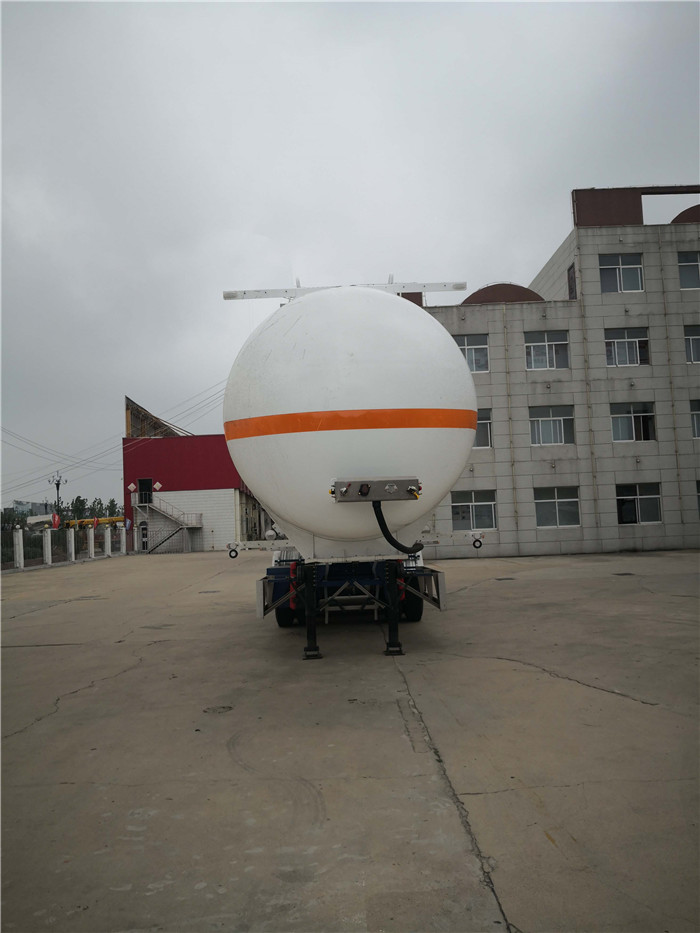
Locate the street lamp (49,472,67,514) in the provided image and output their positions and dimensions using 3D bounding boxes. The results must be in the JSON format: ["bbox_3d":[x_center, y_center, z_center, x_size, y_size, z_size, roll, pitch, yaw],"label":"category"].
[{"bbox_3d":[-33.903,5.159,84.475,2.200,9.070,2.200,-2,-4,-1],"label":"street lamp"}]

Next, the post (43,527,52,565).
[{"bbox_3d":[-15.750,4.176,37.861,0.310,1.900,0.310,-2,-4,-1],"label":"post"}]

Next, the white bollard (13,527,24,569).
[{"bbox_3d":[-15.712,3.914,34.542,0.310,1.900,0.310,-2,-4,-1],"label":"white bollard"}]

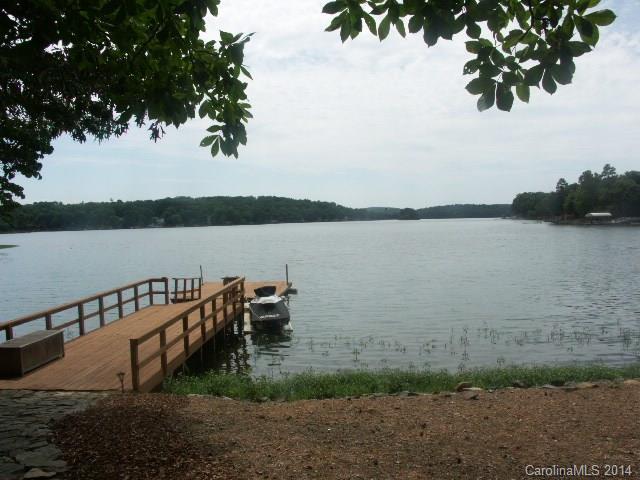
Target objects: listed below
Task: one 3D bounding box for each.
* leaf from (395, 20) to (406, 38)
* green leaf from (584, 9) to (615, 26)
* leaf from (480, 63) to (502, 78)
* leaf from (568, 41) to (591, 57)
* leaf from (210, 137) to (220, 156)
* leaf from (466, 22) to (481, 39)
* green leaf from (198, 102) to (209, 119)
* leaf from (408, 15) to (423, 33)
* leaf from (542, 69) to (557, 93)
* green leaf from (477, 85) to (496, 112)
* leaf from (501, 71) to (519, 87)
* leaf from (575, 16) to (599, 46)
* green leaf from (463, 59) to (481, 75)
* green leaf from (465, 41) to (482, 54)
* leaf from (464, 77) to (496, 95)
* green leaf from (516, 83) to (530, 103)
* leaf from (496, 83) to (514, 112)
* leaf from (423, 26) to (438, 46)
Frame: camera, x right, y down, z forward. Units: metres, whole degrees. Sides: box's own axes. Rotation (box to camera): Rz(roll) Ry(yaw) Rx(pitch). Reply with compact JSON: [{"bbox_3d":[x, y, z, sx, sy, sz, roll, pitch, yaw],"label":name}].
[{"bbox_3d":[0.420,-1.098,2.700,0.063,0.094,0.038,0,2,0],"label":"leaf"},{"bbox_3d":[1.409,-1.117,2.600,0.161,0.090,0.064,0,2,0],"label":"green leaf"},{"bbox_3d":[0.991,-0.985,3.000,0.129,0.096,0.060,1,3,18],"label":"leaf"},{"bbox_3d":[1.303,-0.962,2.600,0.110,0.080,0.044,0,2,0],"label":"leaf"},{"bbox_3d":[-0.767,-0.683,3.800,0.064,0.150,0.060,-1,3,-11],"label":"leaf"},{"bbox_3d":[0.771,-1.052,2.600,0.070,0.080,0.032,0,2,0],"label":"leaf"},{"bbox_3d":[-0.810,-0.901,3.600,0.070,0.111,0.045,0,2,0],"label":"green leaf"},{"bbox_3d":[0.498,-1.129,2.700,0.073,0.094,0.038,0,2,0],"label":"leaf"},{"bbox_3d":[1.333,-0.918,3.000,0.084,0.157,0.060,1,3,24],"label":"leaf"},{"bbox_3d":[0.836,-0.711,2.600,0.100,0.141,0.056,0,2,0],"label":"green leaf"},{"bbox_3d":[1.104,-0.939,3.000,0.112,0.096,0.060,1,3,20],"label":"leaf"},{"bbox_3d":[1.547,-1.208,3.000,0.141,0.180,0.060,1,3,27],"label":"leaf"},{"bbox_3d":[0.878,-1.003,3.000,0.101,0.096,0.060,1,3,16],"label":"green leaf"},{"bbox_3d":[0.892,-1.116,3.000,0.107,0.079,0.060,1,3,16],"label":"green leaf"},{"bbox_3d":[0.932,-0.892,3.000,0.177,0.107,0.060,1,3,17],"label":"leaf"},{"bbox_3d":[1.022,-0.741,2.600,0.070,0.100,0.040,0,2,0],"label":"green leaf"},{"bbox_3d":[0.932,-0.716,2.600,0.090,0.151,0.060,0,2,0],"label":"leaf"},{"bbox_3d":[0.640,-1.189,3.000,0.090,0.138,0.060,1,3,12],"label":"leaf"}]

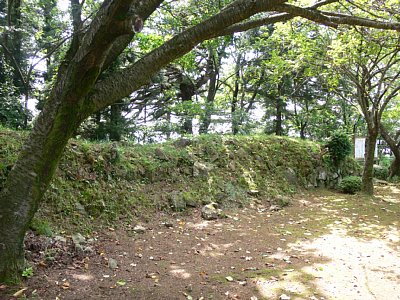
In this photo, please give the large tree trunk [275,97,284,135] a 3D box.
[{"bbox_3d":[2.949,-1.243,15.000,0.340,1.500,0.340,0,1,0],"label":"large tree trunk"}]

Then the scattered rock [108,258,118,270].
[{"bbox_3d":[-1.041,1.367,4.850,0.110,0.100,0.100,0,1,0],"label":"scattered rock"}]

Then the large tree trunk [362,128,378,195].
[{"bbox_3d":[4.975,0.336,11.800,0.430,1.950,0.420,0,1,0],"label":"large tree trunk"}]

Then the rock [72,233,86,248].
[{"bbox_3d":[-1.713,1.287,5.750,0.190,0.200,0.180,0,1,0],"label":"rock"}]

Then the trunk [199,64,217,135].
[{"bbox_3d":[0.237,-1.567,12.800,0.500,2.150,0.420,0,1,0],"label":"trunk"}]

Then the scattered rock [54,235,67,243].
[{"bbox_3d":[-2.001,1.269,5.800,0.170,0.110,0.140,0,1,0],"label":"scattered rock"}]

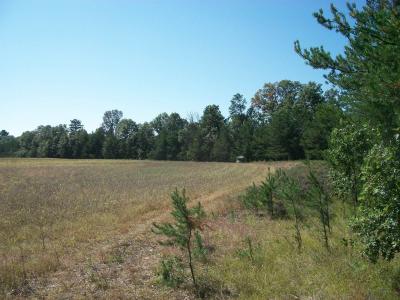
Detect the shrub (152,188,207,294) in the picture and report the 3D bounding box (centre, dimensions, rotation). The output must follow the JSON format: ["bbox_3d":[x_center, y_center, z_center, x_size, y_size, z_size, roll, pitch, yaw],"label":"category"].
[{"bbox_3d":[-0.244,1.075,4.400,0.620,1.220,0.580,0,-1,0],"label":"shrub"}]

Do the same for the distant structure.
[{"bbox_3d":[8.700,1.950,79.000,1.700,1.700,1.800,0,-1,0],"label":"distant structure"}]

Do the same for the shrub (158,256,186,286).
[{"bbox_3d":[-0.347,1.475,4.500,0.310,0.350,0.300,0,-1,0],"label":"shrub"}]

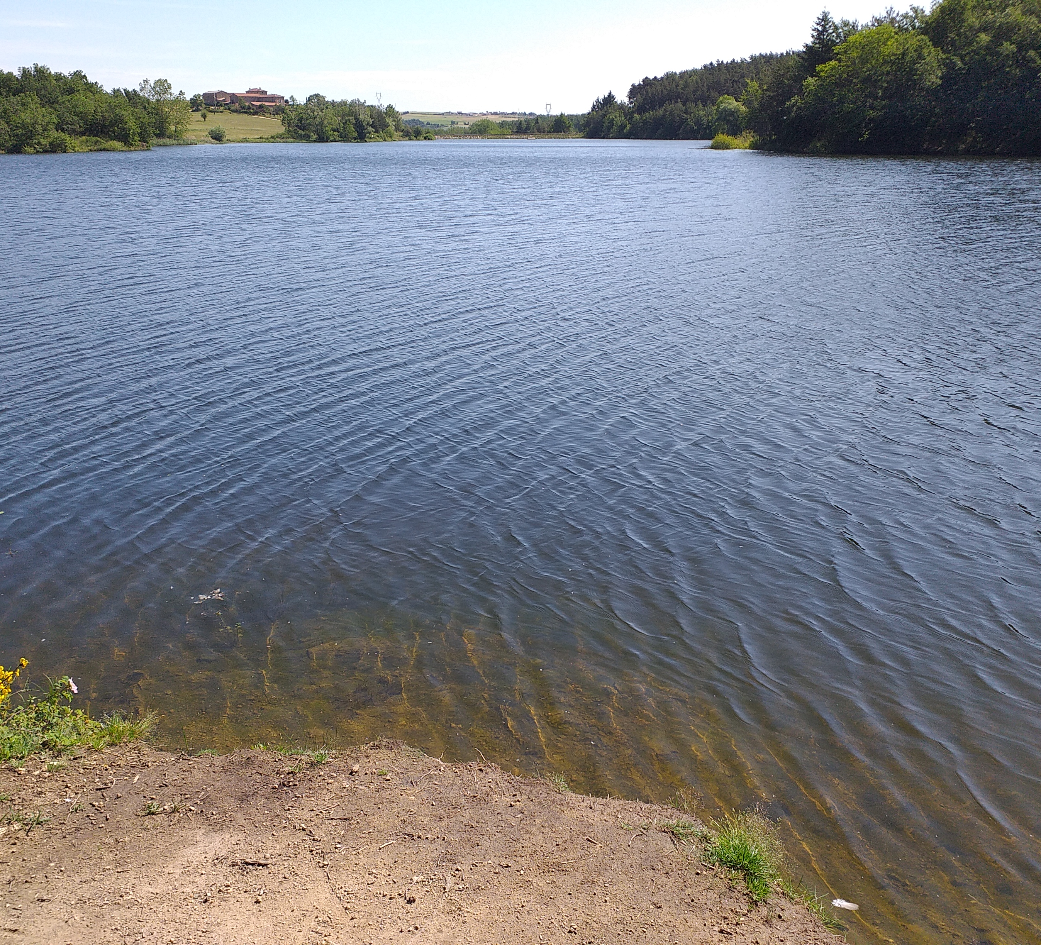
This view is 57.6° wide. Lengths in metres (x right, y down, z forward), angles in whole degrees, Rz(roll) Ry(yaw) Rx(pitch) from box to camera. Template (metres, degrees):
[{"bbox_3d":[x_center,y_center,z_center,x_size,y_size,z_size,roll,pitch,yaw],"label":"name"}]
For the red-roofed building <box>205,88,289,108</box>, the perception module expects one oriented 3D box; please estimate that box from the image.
[{"bbox_3d":[-139.796,-189.474,480.000,36.000,10.000,22.000,-12,23,-31],"label":"red-roofed building"}]

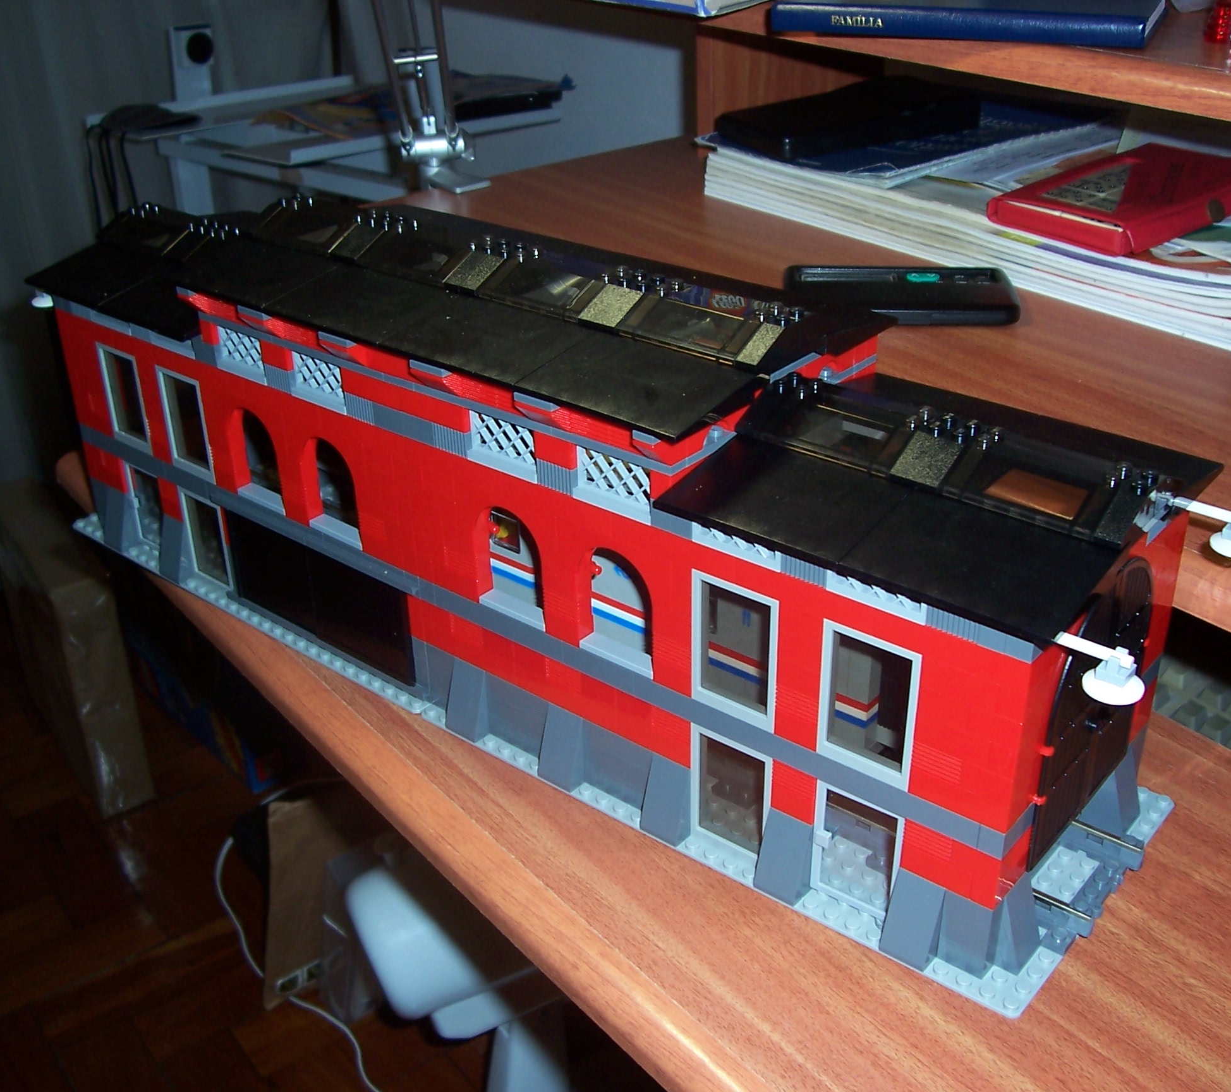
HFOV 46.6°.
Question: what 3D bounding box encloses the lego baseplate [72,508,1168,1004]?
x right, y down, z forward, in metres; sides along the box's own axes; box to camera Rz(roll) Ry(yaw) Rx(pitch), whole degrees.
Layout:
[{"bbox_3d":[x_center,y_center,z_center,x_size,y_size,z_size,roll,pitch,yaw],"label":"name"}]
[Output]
[{"bbox_3d":[-0.037,0.041,0.605,0.512,0.004,0.128,21,36,35],"label":"lego baseplate"}]

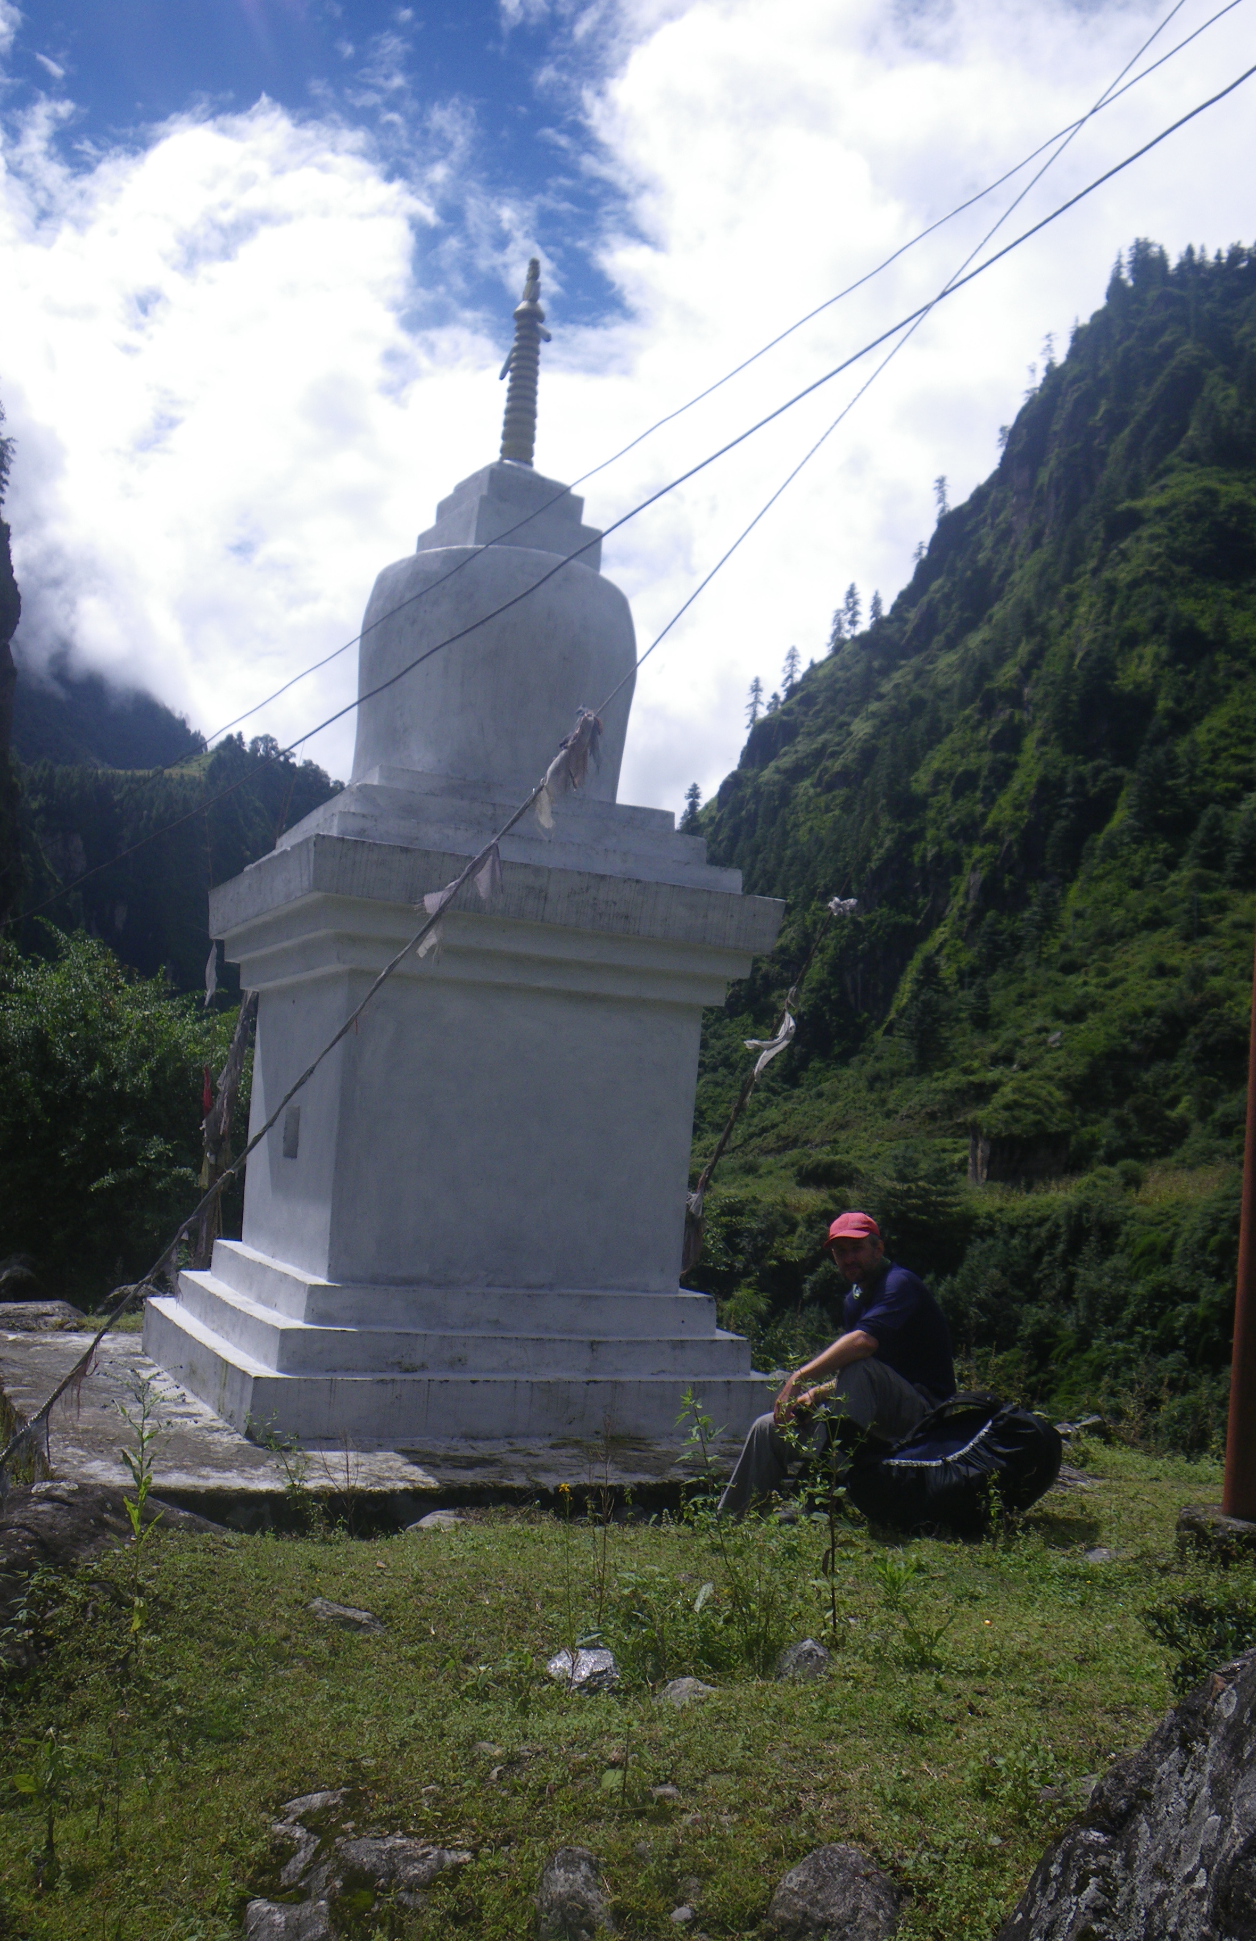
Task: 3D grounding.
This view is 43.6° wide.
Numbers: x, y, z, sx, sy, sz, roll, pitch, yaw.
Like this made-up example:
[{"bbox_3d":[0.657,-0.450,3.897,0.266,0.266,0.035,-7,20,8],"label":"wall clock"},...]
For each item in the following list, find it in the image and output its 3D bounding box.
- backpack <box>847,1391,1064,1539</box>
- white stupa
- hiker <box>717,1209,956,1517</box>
[{"bbox_3d":[1.146,1.723,5.480,0.720,0.370,0.400,4,8,-2],"label":"backpack"},{"bbox_3d":[-0.645,-0.773,7.230,2.203,5.268,2.203,7,-7,-25],"label":"white stupa"},{"bbox_3d":[0.756,1.398,5.580,0.950,1.070,0.570,8,-7,-34],"label":"hiker"}]

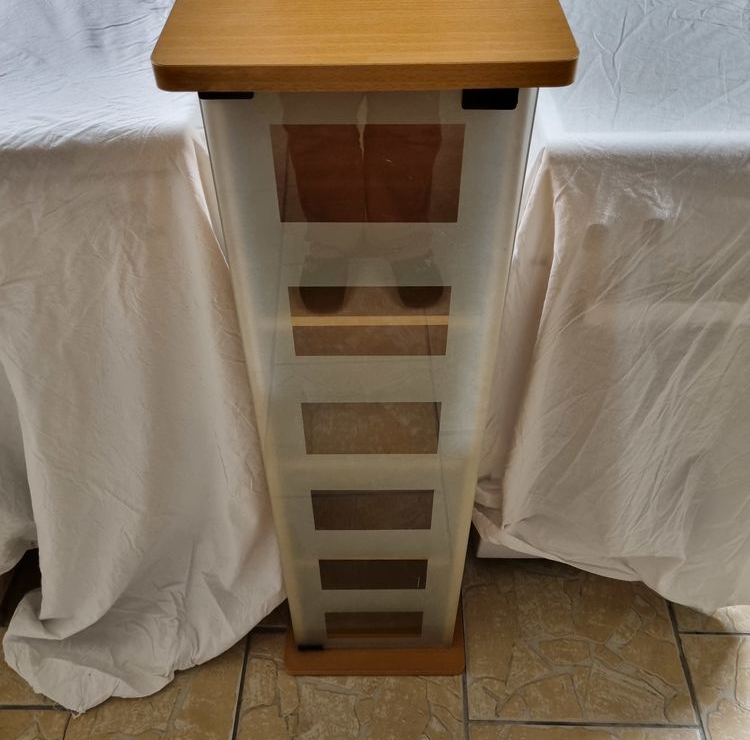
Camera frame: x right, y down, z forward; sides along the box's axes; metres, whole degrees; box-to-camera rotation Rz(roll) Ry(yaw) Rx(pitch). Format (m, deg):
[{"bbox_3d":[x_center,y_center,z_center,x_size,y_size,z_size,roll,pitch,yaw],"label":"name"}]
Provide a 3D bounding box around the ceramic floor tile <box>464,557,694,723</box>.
[{"bbox_3d":[0.309,0.399,1.220,0.337,0.009,0.335,1,46,1],"label":"ceramic floor tile"}]

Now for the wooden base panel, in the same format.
[{"bbox_3d":[0.001,0.392,1.212,0.278,0.017,0.195,0,46,0],"label":"wooden base panel"}]

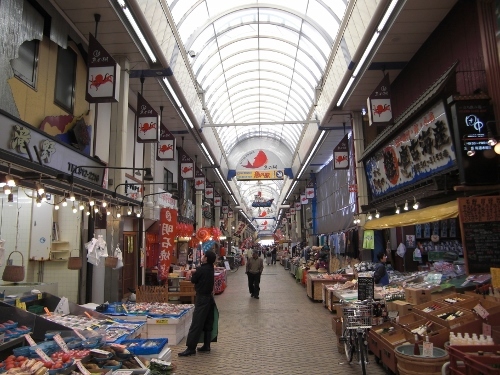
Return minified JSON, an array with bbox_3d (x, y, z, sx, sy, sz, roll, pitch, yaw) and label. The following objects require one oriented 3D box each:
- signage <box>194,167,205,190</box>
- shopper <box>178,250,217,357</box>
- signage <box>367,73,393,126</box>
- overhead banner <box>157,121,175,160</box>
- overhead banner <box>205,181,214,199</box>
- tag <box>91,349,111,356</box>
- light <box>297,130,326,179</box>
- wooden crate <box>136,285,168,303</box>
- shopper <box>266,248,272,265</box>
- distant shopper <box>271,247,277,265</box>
[{"bbox_3d":[-2.553,-0.511,21.274,0.570,1.420,0.200,0,-8,2],"label":"signage"},{"bbox_3d":[-0.839,1.857,6.502,0.580,1.700,0.500,-1,-8,4],"label":"shopper"},{"bbox_3d":[3.414,-2.313,10.611,0.570,1.420,0.200,1,-8,-6],"label":"signage"},{"bbox_3d":[-2.861,-1.570,13.740,0.580,1.320,0.150,-1,-8,1],"label":"overhead banner"},{"bbox_3d":[-2.468,0.092,24.823,0.580,1.360,0.220,-1,-8,1],"label":"overhead banner"},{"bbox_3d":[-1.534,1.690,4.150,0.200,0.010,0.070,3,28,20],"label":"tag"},{"bbox_3d":[3.212,-1.497,22.563,0.120,0.100,11.628,-1,-8,1],"label":"light"},{"bbox_3d":[-2.645,3.095,11.151,0.850,0.680,0.420,-1,-8,1],"label":"wooden crate"},{"bbox_3d":[1.860,6.548,38.559,0.500,1.650,0.320,-1,-8,1],"label":"shopper"},{"bbox_3d":[2.220,6.177,36.950,0.500,1.700,0.350,-1,-8,1],"label":"distant shopper"}]

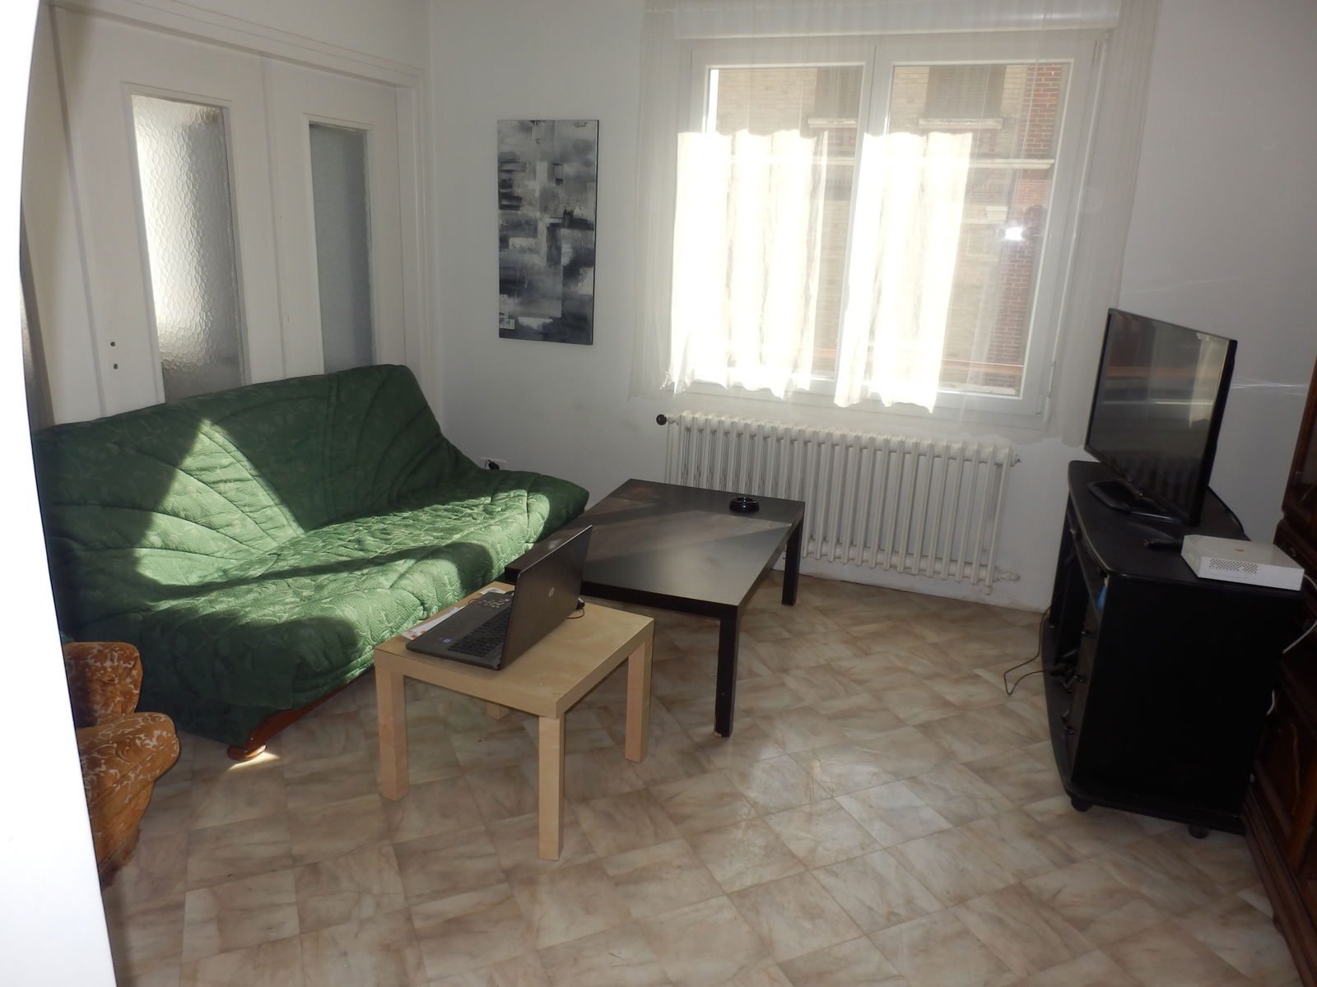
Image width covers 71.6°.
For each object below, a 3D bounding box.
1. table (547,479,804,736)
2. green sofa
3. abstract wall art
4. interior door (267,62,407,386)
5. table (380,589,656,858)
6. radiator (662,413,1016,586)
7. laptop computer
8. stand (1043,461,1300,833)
[{"bbox_3d":[0.050,0.358,3.482,0.780,0.450,1.180,8,17,17],"label":"table"},{"bbox_3d":[-1.029,0.070,3.333,1.000,0.840,1.920,10,18,23],"label":"green sofa"},{"bbox_3d":[-0.516,-1.204,4.245,0.495,0.990,0.030,8,17,18],"label":"abstract wall art"},{"bbox_3d":[-1.353,-0.688,3.954,0.040,2.070,0.830,8,17,18],"label":"interior door"},{"bbox_3d":[-0.387,0.605,2.591,0.550,0.450,0.550,10,18,23],"label":"table"},{"bbox_3d":[0.753,0.005,4.027,1.470,0.590,0.130,8,17,18],"label":"radiator"},{"bbox_3d":[-0.423,0.252,2.482,0.335,0.286,0.410,9,18,20],"label":"laptop computer"},{"bbox_3d":[1.572,0.415,3.014,0.490,0.730,1.280,8,17,18],"label":"stand"}]

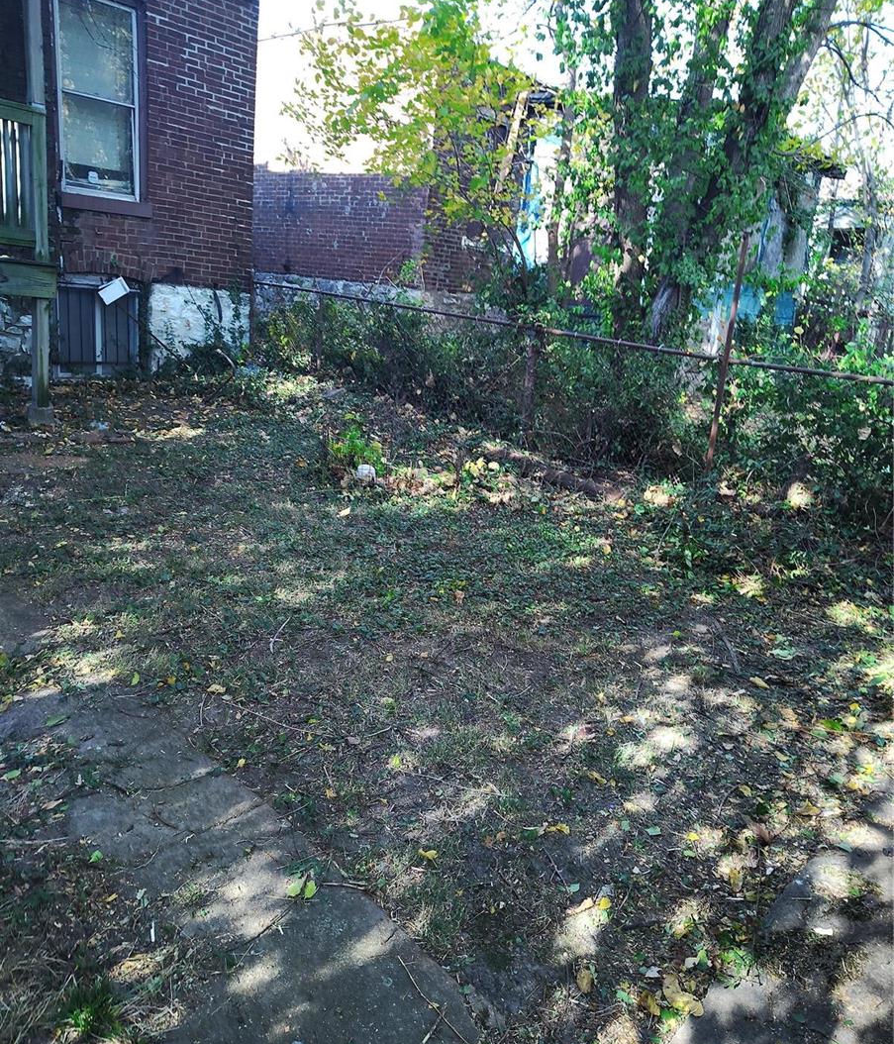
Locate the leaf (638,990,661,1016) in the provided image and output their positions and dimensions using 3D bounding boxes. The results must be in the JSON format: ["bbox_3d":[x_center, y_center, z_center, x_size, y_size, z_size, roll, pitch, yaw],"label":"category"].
[{"bbox_3d":[0.443,1.056,1.804,0.045,0.022,0.063,-1,18,-24],"label":"leaf"}]

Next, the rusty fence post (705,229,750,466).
[{"bbox_3d":[2.443,-1.431,7.197,0.055,2.080,0.055,-9,19,-43],"label":"rusty fence post"}]

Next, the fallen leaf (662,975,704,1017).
[{"bbox_3d":[0.520,1.054,1.837,0.073,0.026,0.112,3,16,-13],"label":"fallen leaf"}]

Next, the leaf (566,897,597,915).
[{"bbox_3d":[0.338,0.967,2.069,0.089,0.022,0.040,-6,20,-38],"label":"leaf"}]

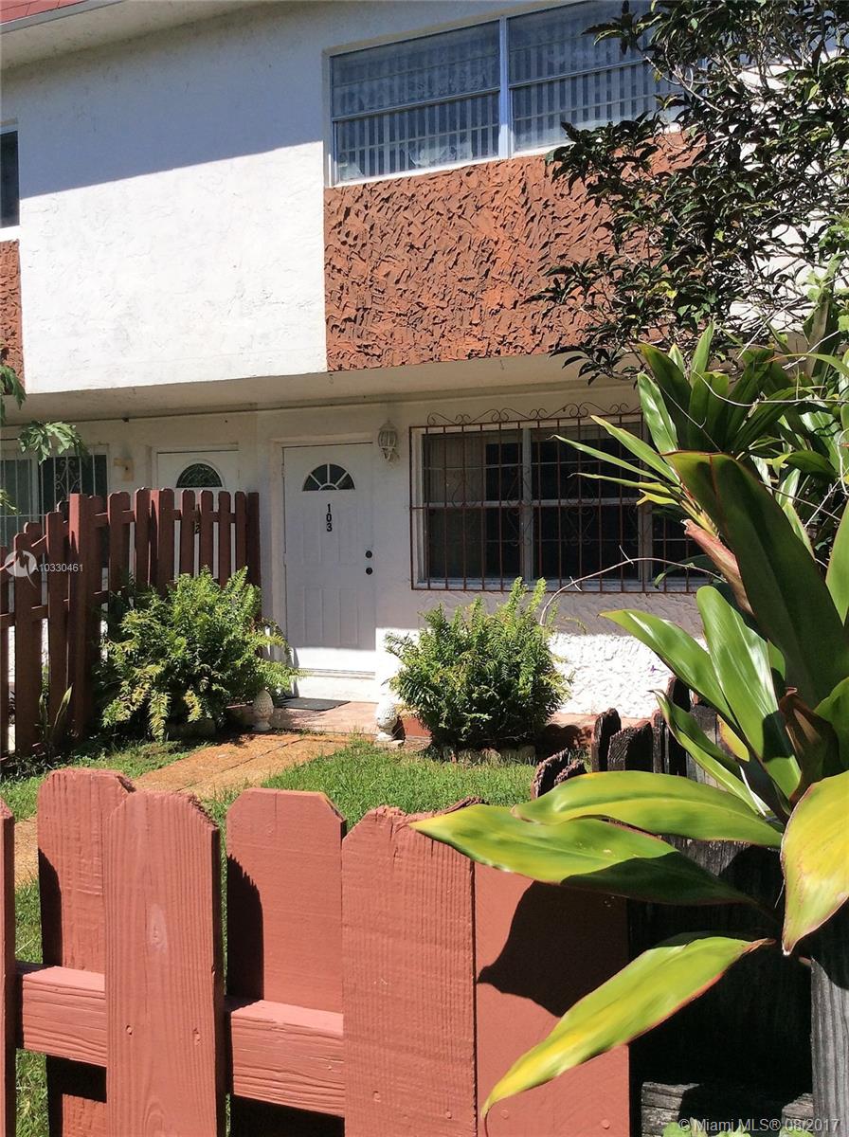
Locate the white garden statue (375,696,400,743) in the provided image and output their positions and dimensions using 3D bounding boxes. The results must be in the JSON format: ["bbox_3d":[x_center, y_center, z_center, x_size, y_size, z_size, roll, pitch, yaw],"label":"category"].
[{"bbox_3d":[-0.295,1.152,8.050,0.190,0.355,0.190,0,3,24],"label":"white garden statue"}]

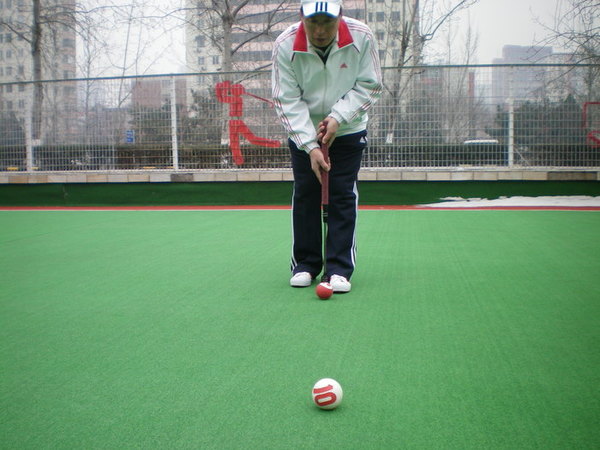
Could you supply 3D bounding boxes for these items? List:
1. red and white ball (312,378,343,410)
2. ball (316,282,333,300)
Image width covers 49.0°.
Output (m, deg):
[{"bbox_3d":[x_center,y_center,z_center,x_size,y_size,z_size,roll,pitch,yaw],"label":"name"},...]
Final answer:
[{"bbox_3d":[0.068,0.417,1.630,0.075,0.075,0.075,0,5,0],"label":"red and white ball"},{"bbox_3d":[0.109,0.292,2.930,0.075,0.075,0.075,0,5,0],"label":"ball"}]

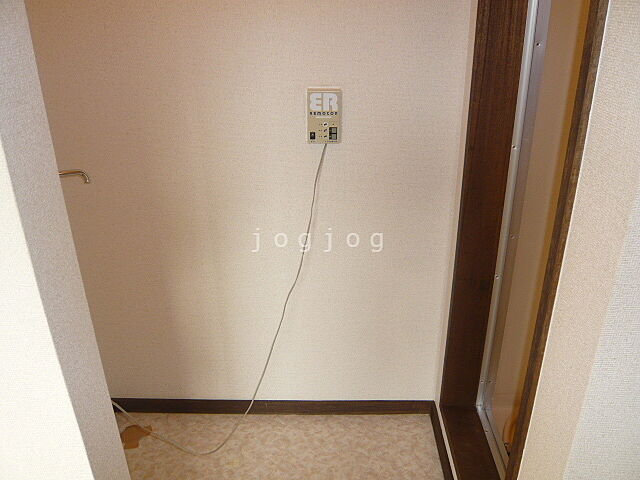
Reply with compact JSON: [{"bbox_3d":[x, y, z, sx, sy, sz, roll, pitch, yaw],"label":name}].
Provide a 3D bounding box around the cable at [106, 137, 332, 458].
[{"bbox_3d":[-0.363,0.214,1.545,0.778,0.967,0.189,0,24,2],"label":"cable"}]

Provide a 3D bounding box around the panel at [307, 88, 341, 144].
[{"bbox_3d":[0.013,-0.361,1.518,0.100,0.155,0.028,0,23,2],"label":"panel"}]

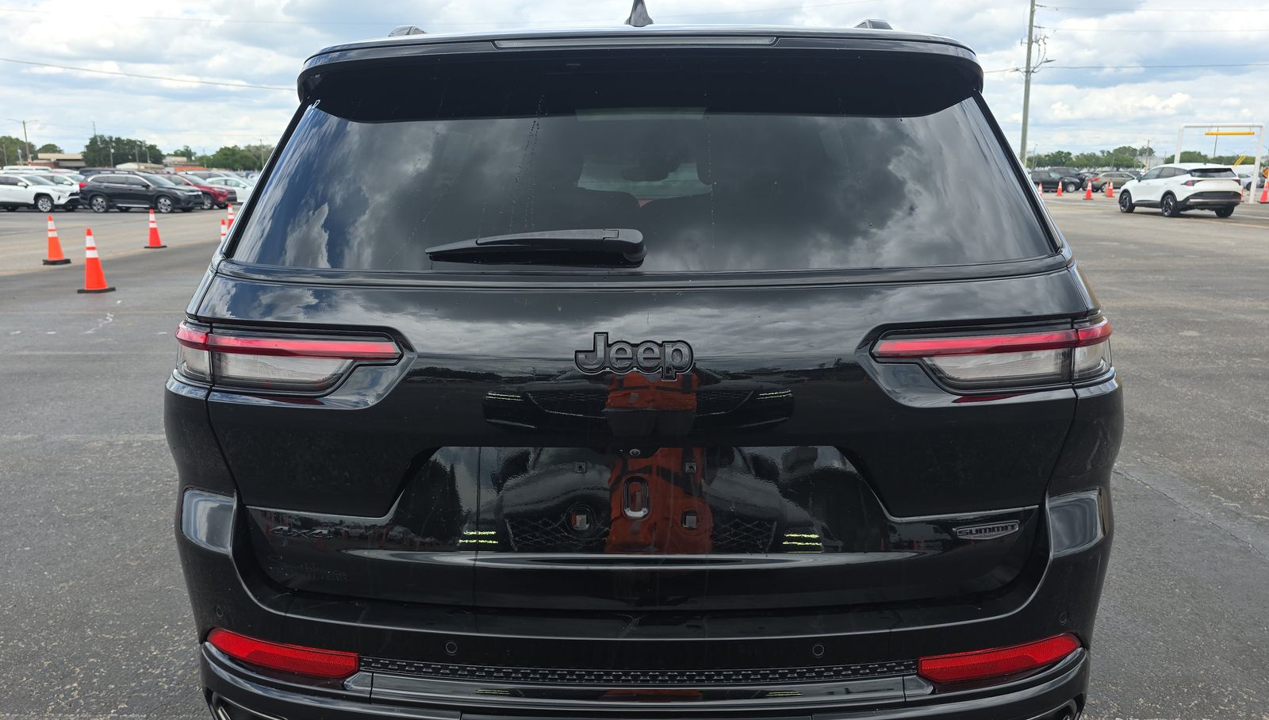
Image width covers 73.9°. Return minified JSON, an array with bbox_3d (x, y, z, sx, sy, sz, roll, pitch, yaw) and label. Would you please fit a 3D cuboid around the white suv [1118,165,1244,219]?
[{"bbox_3d":[18.275,-5.740,28.449,1.865,1.670,4.620,0,12,4],"label":"white suv"}]

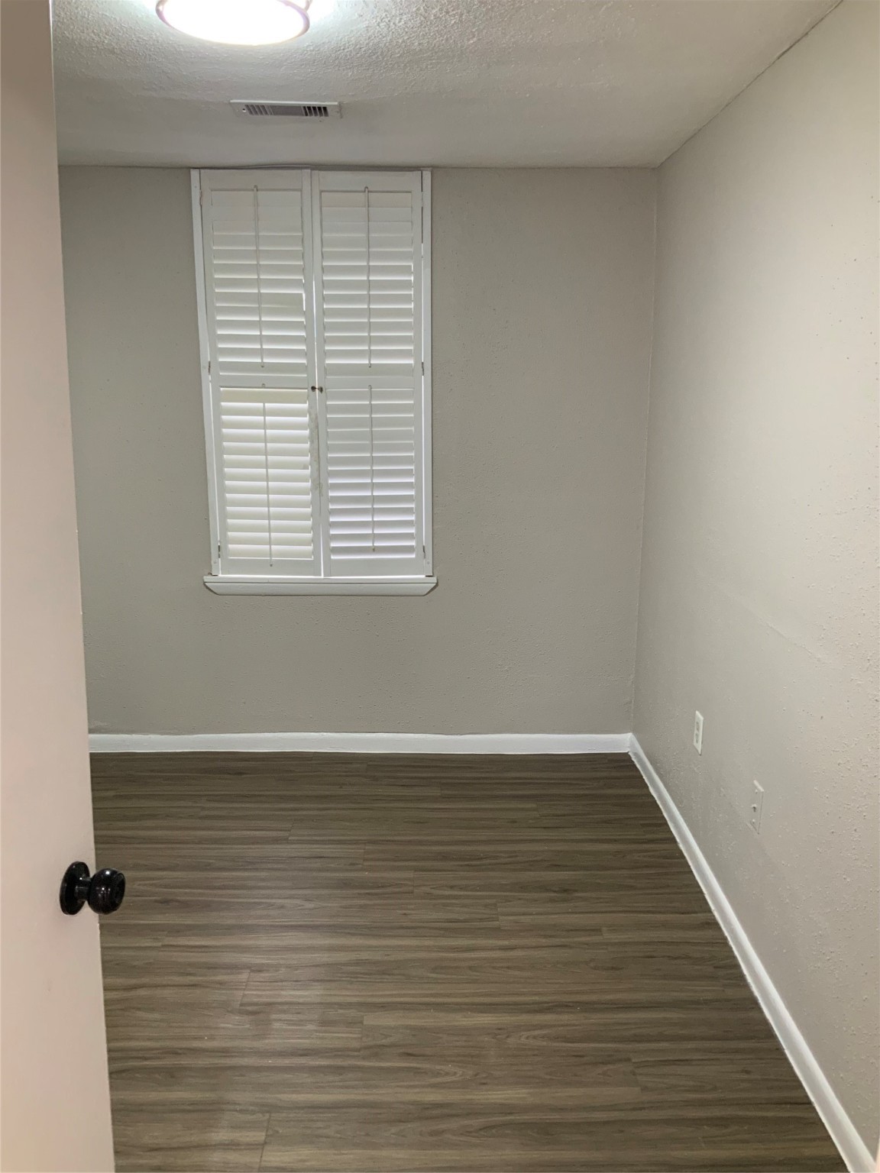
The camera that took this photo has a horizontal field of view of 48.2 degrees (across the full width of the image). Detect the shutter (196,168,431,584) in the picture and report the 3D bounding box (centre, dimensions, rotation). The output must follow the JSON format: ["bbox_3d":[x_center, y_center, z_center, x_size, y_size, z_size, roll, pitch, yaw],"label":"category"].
[{"bbox_3d":[-0.474,-0.795,3.793,0.875,1.535,0.050,0,12,-1],"label":"shutter"}]

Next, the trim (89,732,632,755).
[{"bbox_3d":[-0.448,0.656,4.119,2.510,0.088,0.015,0,12,-1],"label":"trim"}]

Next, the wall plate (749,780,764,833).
[{"bbox_3d":[0.822,0.574,2.561,0.009,0.118,0.072,0,12,-1],"label":"wall plate"}]

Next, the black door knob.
[{"bbox_3d":[-0.436,0.386,1.251,0.064,0.066,0.066,2,12,8],"label":"black door knob"}]

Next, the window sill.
[{"bbox_3d":[-0.475,-0.009,3.957,0.931,0.078,0.060,0,12,-1],"label":"window sill"}]

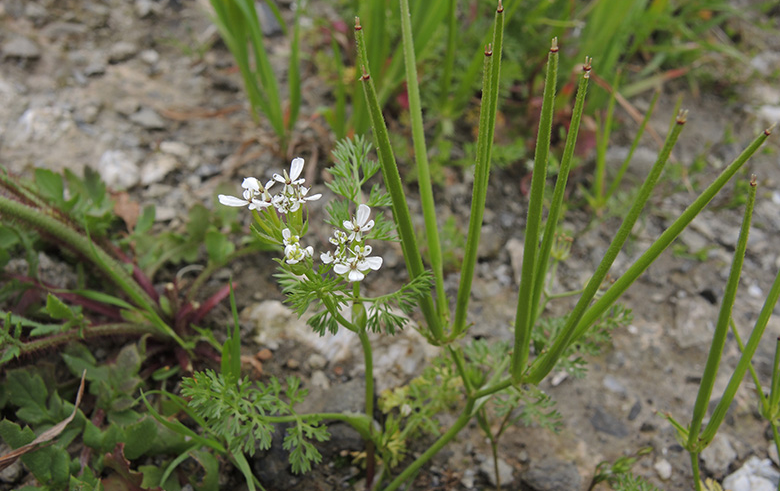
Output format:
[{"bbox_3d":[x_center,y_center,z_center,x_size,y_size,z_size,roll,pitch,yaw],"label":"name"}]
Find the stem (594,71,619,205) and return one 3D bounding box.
[{"bbox_3d":[0.145,-0.070,0.417,0.008,0.089,0.006,7,17,18],"label":"stem"}]

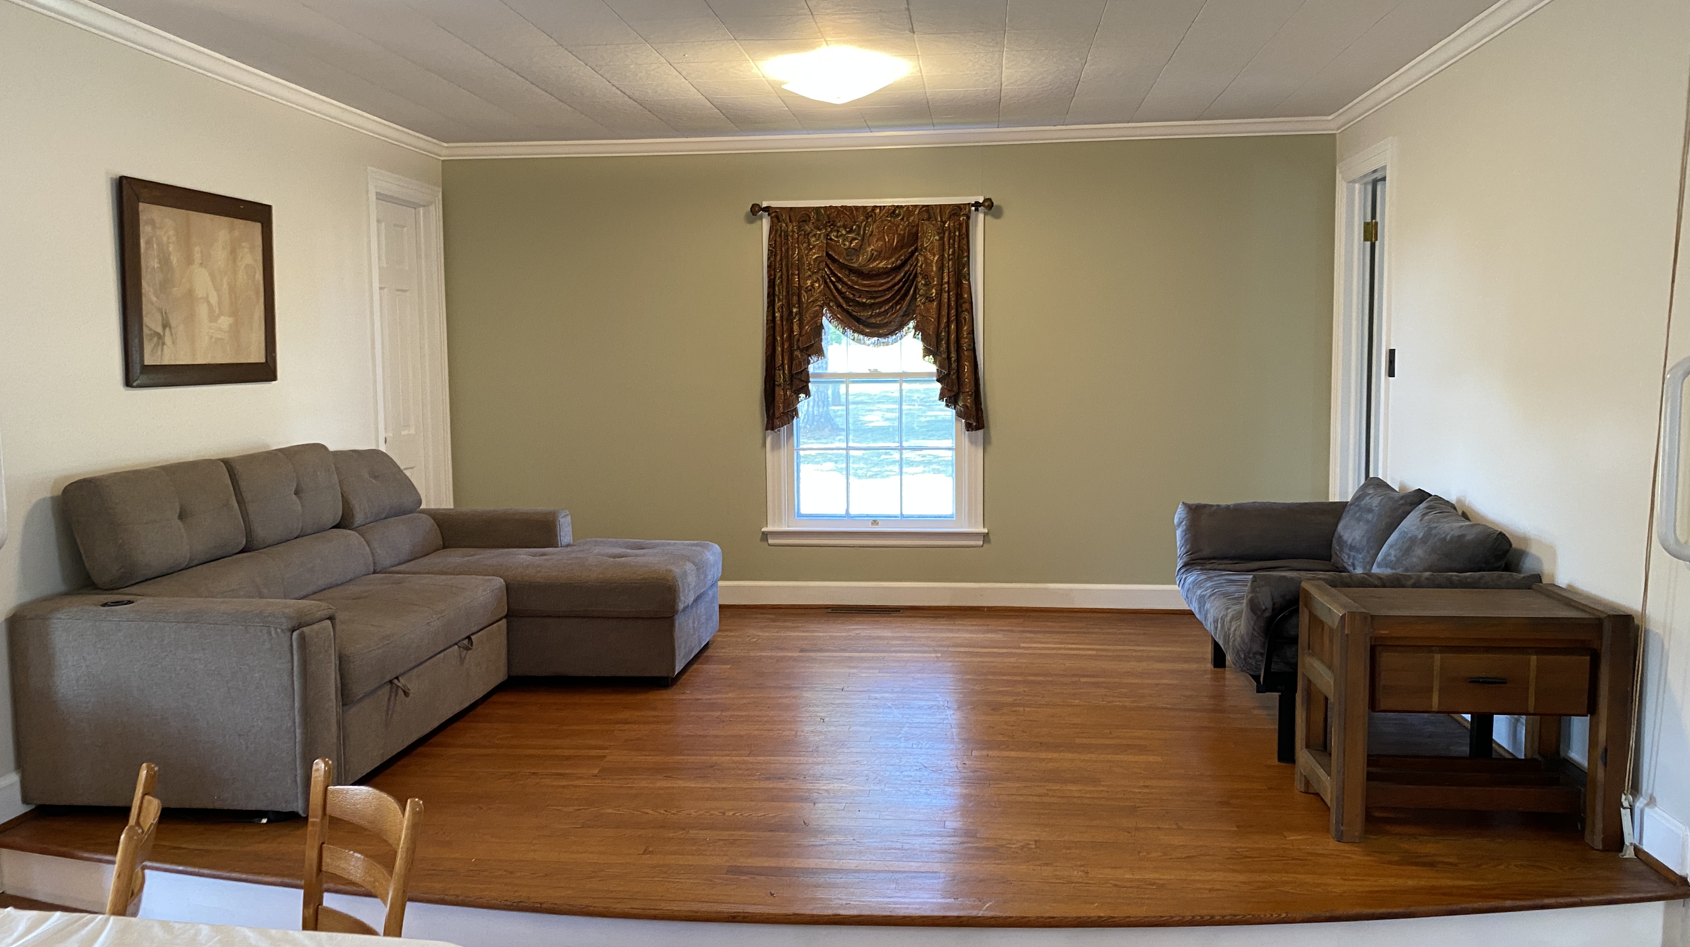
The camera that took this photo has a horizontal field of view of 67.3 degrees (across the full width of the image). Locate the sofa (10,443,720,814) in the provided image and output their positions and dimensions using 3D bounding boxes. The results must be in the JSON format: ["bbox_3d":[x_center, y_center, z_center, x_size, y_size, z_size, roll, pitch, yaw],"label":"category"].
[{"bbox_3d":[-1.421,0.379,4.537,1.550,0.940,2.290,0,5,6],"label":"sofa"}]

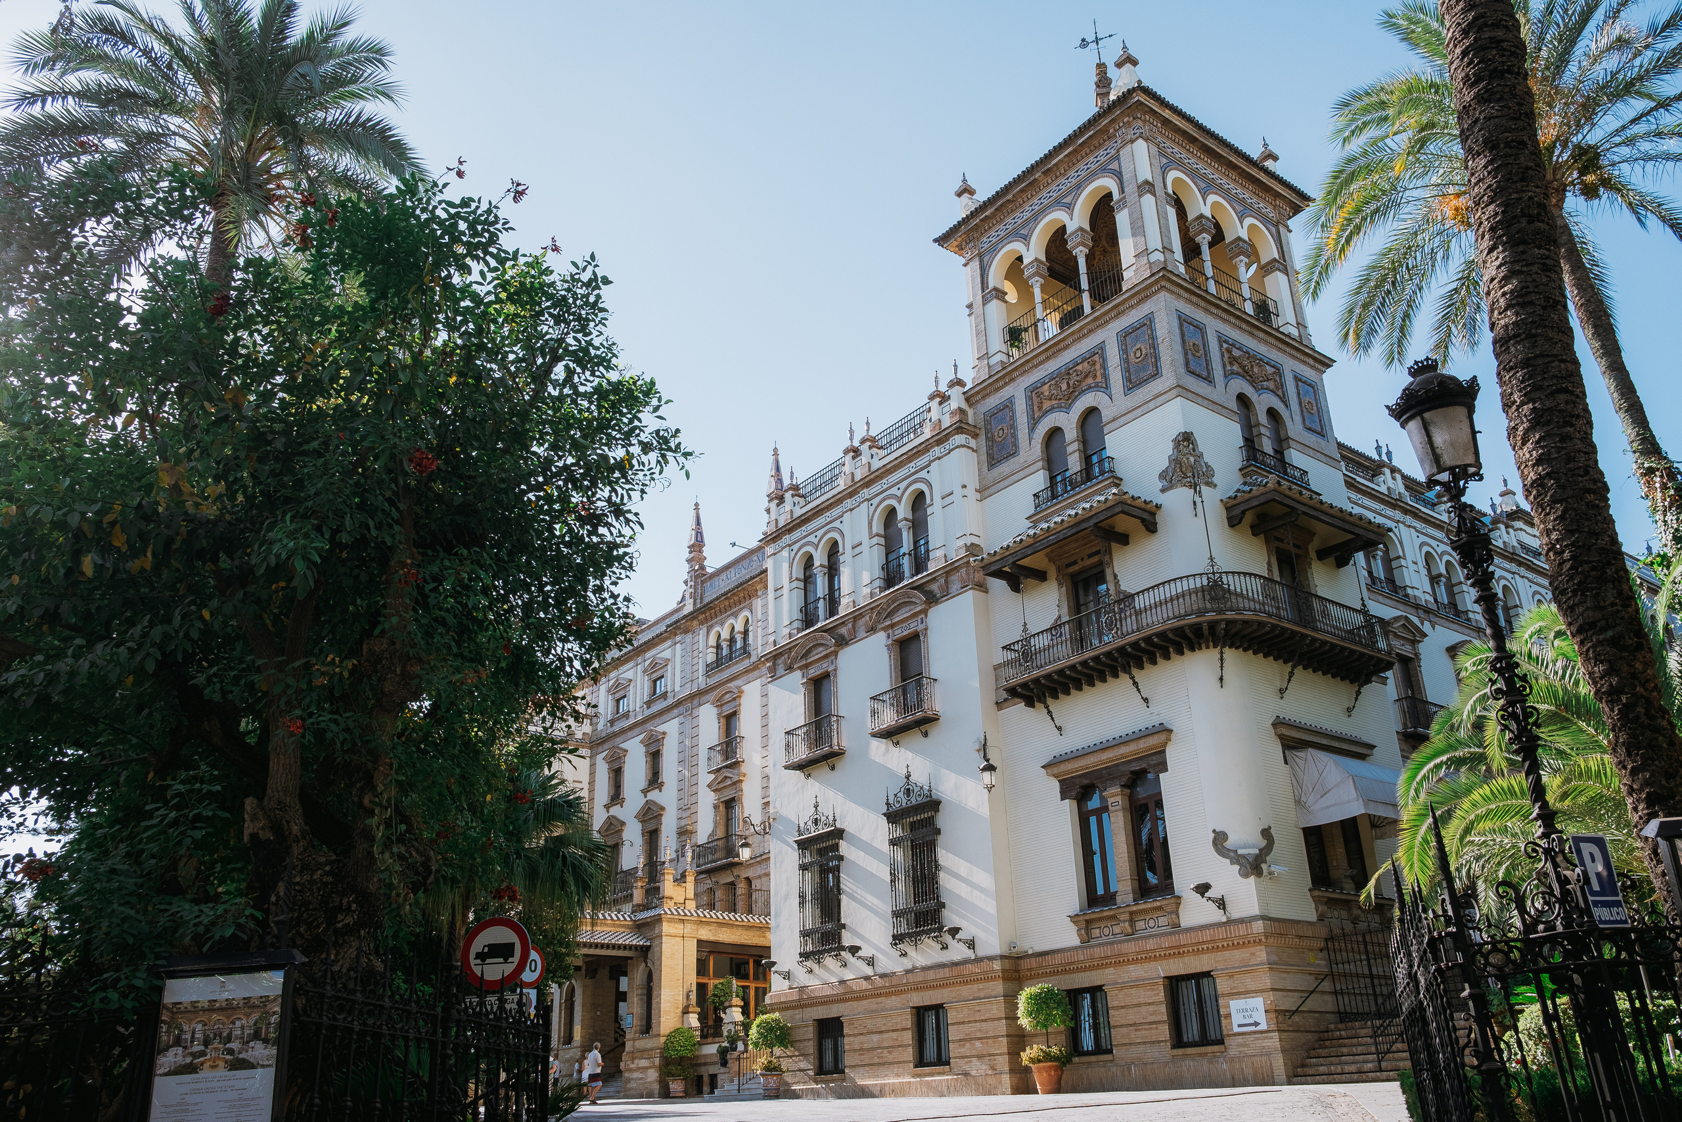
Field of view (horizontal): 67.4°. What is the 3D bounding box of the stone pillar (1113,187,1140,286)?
[{"bbox_3d":[7.561,-8.387,33.071,0.450,2.900,0.450,16,-29,-35],"label":"stone pillar"}]

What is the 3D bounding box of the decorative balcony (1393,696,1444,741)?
[{"bbox_3d":[16.023,4.486,34.376,2.119,1.070,0.567,16,-29,-35],"label":"decorative balcony"}]

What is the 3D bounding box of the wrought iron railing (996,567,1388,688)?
[{"bbox_3d":[8.558,1.687,29.875,9.372,1.044,4.654,-5,-24,6],"label":"wrought iron railing"}]

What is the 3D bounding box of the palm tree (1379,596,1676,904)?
[{"bbox_3d":[8.365,3.006,15.198,3.600,5.400,3.600,-14,-27,26],"label":"palm tree"}]

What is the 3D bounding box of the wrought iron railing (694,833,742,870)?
[{"bbox_3d":[-4.950,11.882,51.385,0.550,1.000,2.700,16,-29,-35],"label":"wrought iron railing"}]

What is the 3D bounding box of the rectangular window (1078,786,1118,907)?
[{"bbox_3d":[5.738,6.199,27.478,0.193,2.547,1.198,16,-29,-35],"label":"rectangular window"}]

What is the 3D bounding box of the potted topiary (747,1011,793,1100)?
[{"bbox_3d":[-1.949,13.731,35.152,1.270,2.250,1.270,-2,-24,-1],"label":"potted topiary"}]

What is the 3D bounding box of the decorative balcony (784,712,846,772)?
[{"bbox_3d":[-0.731,5.006,34.965,0.535,0.995,2.087,16,-29,-35],"label":"decorative balcony"}]

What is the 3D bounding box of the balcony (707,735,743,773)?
[{"bbox_3d":[-4.617,7.760,50.113,0.364,1.070,2.161,16,-29,-35],"label":"balcony"}]

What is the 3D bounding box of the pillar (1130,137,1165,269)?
[{"bbox_3d":[8.127,-9.283,33.267,0.405,4.153,0.405,16,-29,-35],"label":"pillar"}]

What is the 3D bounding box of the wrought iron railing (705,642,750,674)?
[{"bbox_3d":[-4.981,4.418,56.136,0.266,0.554,3.568,16,-29,-35],"label":"wrought iron railing"}]

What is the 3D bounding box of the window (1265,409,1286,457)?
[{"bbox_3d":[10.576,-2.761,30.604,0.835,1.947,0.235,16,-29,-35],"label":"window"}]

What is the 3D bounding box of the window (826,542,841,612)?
[{"bbox_3d":[-0.096,0.580,36.749,0.214,2.440,0.909,16,-29,-35],"label":"window"}]

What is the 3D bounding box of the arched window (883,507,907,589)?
[{"bbox_3d":[1.639,-0.385,37.739,0.234,2.726,1.065,16,-29,-35],"label":"arched window"}]

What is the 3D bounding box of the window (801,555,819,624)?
[{"bbox_3d":[-0.913,0.902,40.352,0.250,2.542,0.920,16,-29,-35],"label":"window"}]

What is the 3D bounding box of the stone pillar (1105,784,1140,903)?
[{"bbox_3d":[6.563,6.605,29.188,0.447,2.705,0.501,16,-29,-35],"label":"stone pillar"}]

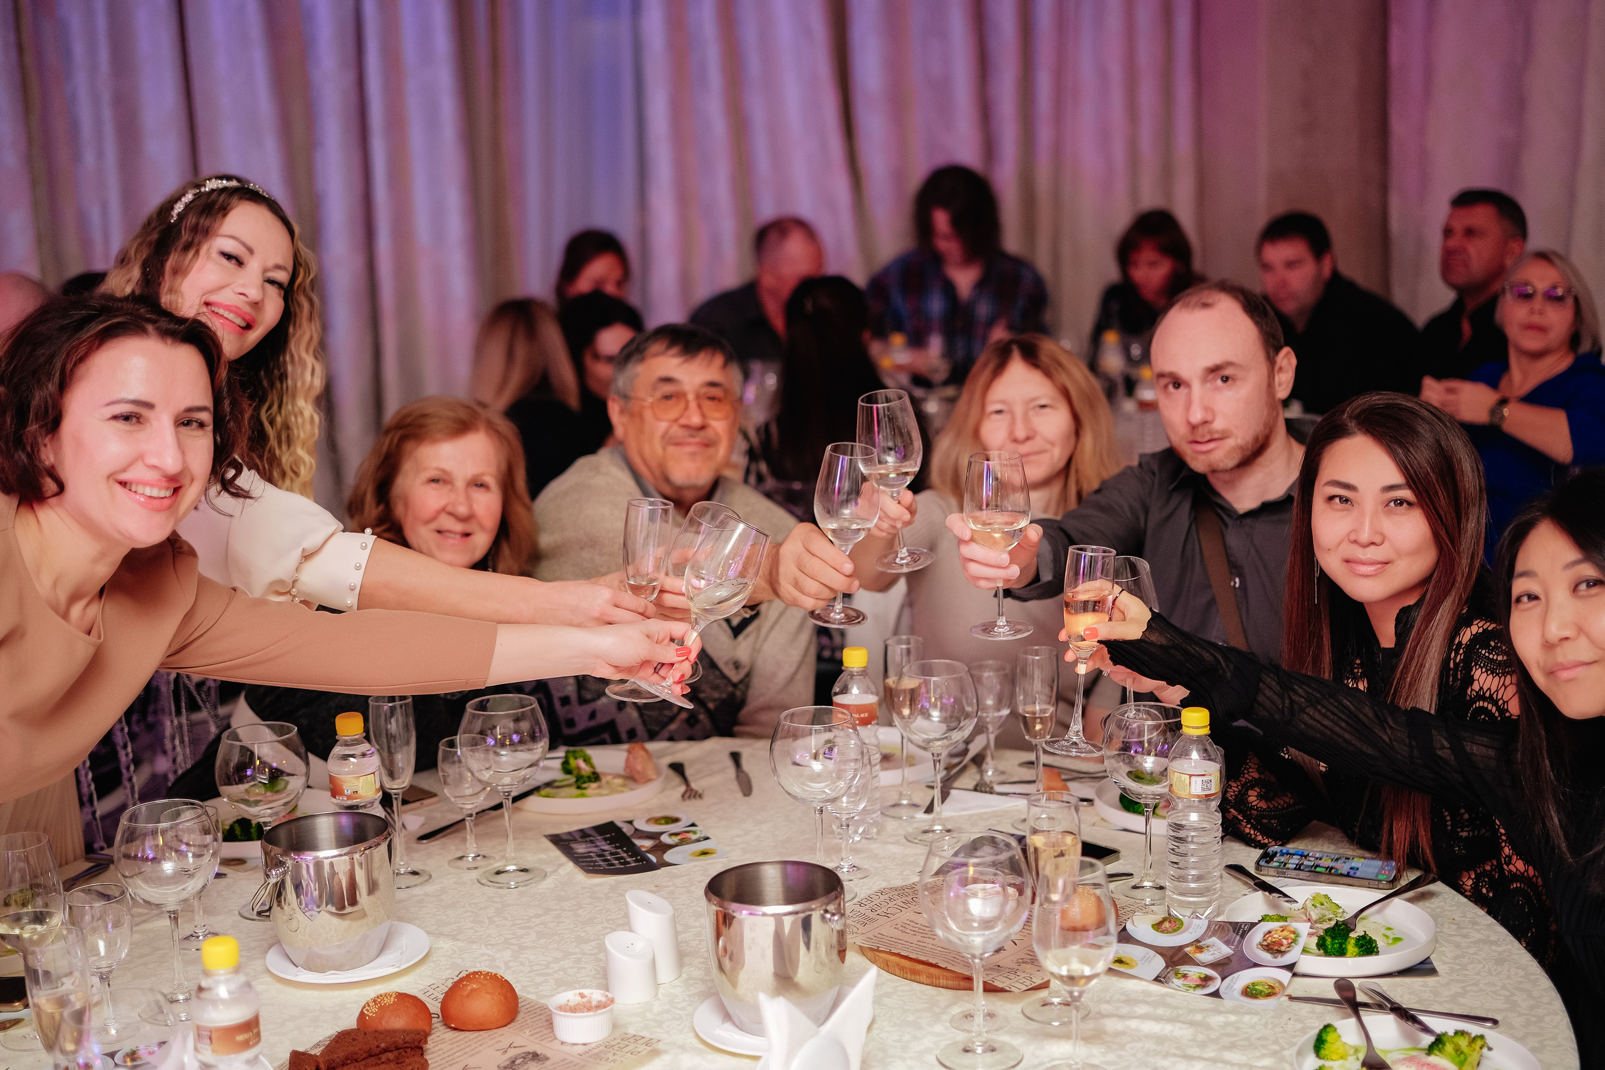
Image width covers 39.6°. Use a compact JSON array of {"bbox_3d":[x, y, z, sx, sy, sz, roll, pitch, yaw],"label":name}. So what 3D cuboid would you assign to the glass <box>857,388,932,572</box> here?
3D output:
[{"bbox_3d":[0.109,-0.065,2.649,0.079,0.210,0.079,-8,23,1],"label":"glass"}]

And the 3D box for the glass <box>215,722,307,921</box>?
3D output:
[{"bbox_3d":[-0.609,0.325,2.533,0.105,0.210,0.105,-2,12,0],"label":"glass"}]

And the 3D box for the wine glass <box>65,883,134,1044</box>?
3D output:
[{"bbox_3d":[-0.706,0.434,2.252,0.065,0.152,0.065,-2,12,0],"label":"wine glass"}]

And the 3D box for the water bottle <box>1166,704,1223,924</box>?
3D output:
[{"bbox_3d":[0.429,0.302,2.435,0.060,0.229,0.060,-2,12,0],"label":"water bottle"}]

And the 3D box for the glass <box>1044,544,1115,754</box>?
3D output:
[{"bbox_3d":[0.303,0.122,2.404,0.067,0.220,0.067,4,12,-1],"label":"glass"}]

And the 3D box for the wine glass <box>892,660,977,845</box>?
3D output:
[{"bbox_3d":[0.163,0.264,2.708,0.105,0.210,0.105,-2,12,0],"label":"wine glass"}]

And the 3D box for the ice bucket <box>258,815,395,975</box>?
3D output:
[{"bbox_3d":[-0.509,0.389,2.414,0.140,0.139,0.151,-2,12,0],"label":"ice bucket"}]

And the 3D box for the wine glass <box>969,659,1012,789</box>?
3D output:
[{"bbox_3d":[0.247,0.246,2.935,0.064,0.148,0.064,-2,12,0],"label":"wine glass"}]

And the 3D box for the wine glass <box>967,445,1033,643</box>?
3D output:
[{"bbox_3d":[0.224,0.009,2.531,0.076,0.205,0.076,-3,12,0],"label":"wine glass"}]

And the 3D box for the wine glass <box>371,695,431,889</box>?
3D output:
[{"bbox_3d":[-0.475,0.300,2.610,0.067,0.220,0.067,-2,12,0],"label":"wine glass"}]

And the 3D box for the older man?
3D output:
[{"bbox_3d":[-0.154,0.389,3.151,0.540,1.334,0.720,-2,12,-3],"label":"older man"}]

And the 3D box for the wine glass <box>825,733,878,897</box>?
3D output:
[{"bbox_3d":[0.055,0.329,2.646,0.065,0.152,0.065,-2,12,0],"label":"wine glass"}]

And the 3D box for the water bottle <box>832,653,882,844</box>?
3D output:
[{"bbox_3d":[0.068,0.253,2.732,0.060,0.229,0.060,-2,12,0],"label":"water bottle"}]

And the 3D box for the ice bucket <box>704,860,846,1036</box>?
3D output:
[{"bbox_3d":[-0.025,0.415,2.221,0.151,0.139,0.140,-2,12,0],"label":"ice bucket"}]

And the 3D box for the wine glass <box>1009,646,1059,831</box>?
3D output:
[{"bbox_3d":[0.295,0.254,2.792,0.064,0.225,0.064,-2,12,0],"label":"wine glass"}]

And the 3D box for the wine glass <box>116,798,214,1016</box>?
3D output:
[{"bbox_3d":[-0.640,0.382,2.261,0.105,0.210,0.105,-2,12,0],"label":"wine glass"}]

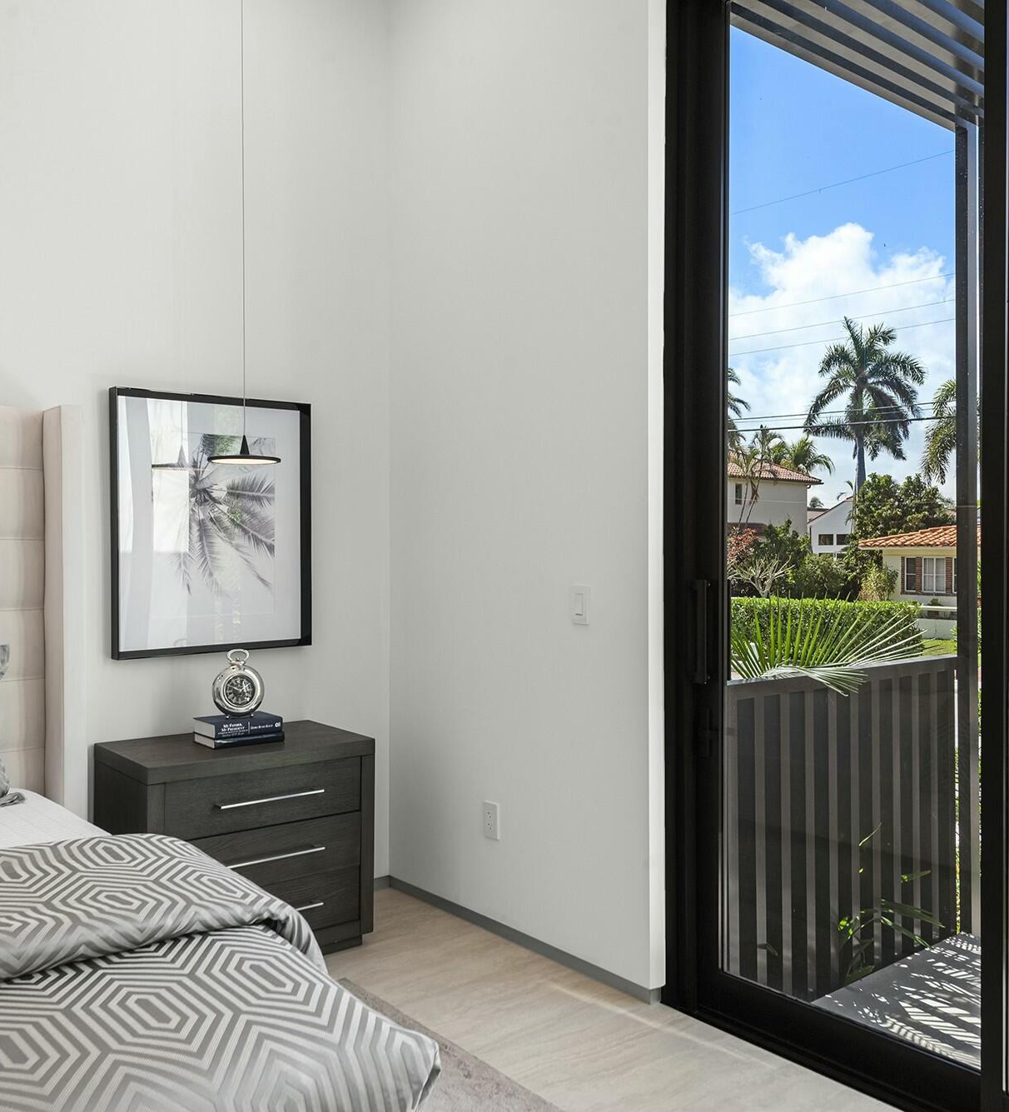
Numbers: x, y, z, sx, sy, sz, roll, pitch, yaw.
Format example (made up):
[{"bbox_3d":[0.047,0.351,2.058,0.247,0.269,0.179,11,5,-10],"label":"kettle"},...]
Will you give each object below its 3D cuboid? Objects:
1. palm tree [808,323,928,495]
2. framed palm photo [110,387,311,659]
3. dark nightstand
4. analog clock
[{"bbox_3d":[18.319,-4.748,54.000,6.200,14.600,6.200,0,1,19],"label":"palm tree"},{"bbox_3d":[-0.950,-0.102,3.514,0.673,0.841,0.045,-1,1,-39],"label":"framed palm photo"},{"bbox_3d":[-0.836,0.915,3.352,0.736,0.660,0.449,-1,1,-39],"label":"dark nightstand"},{"bbox_3d":[-0.850,0.406,3.405,0.158,0.214,0.065,0,1,-30],"label":"analog clock"}]

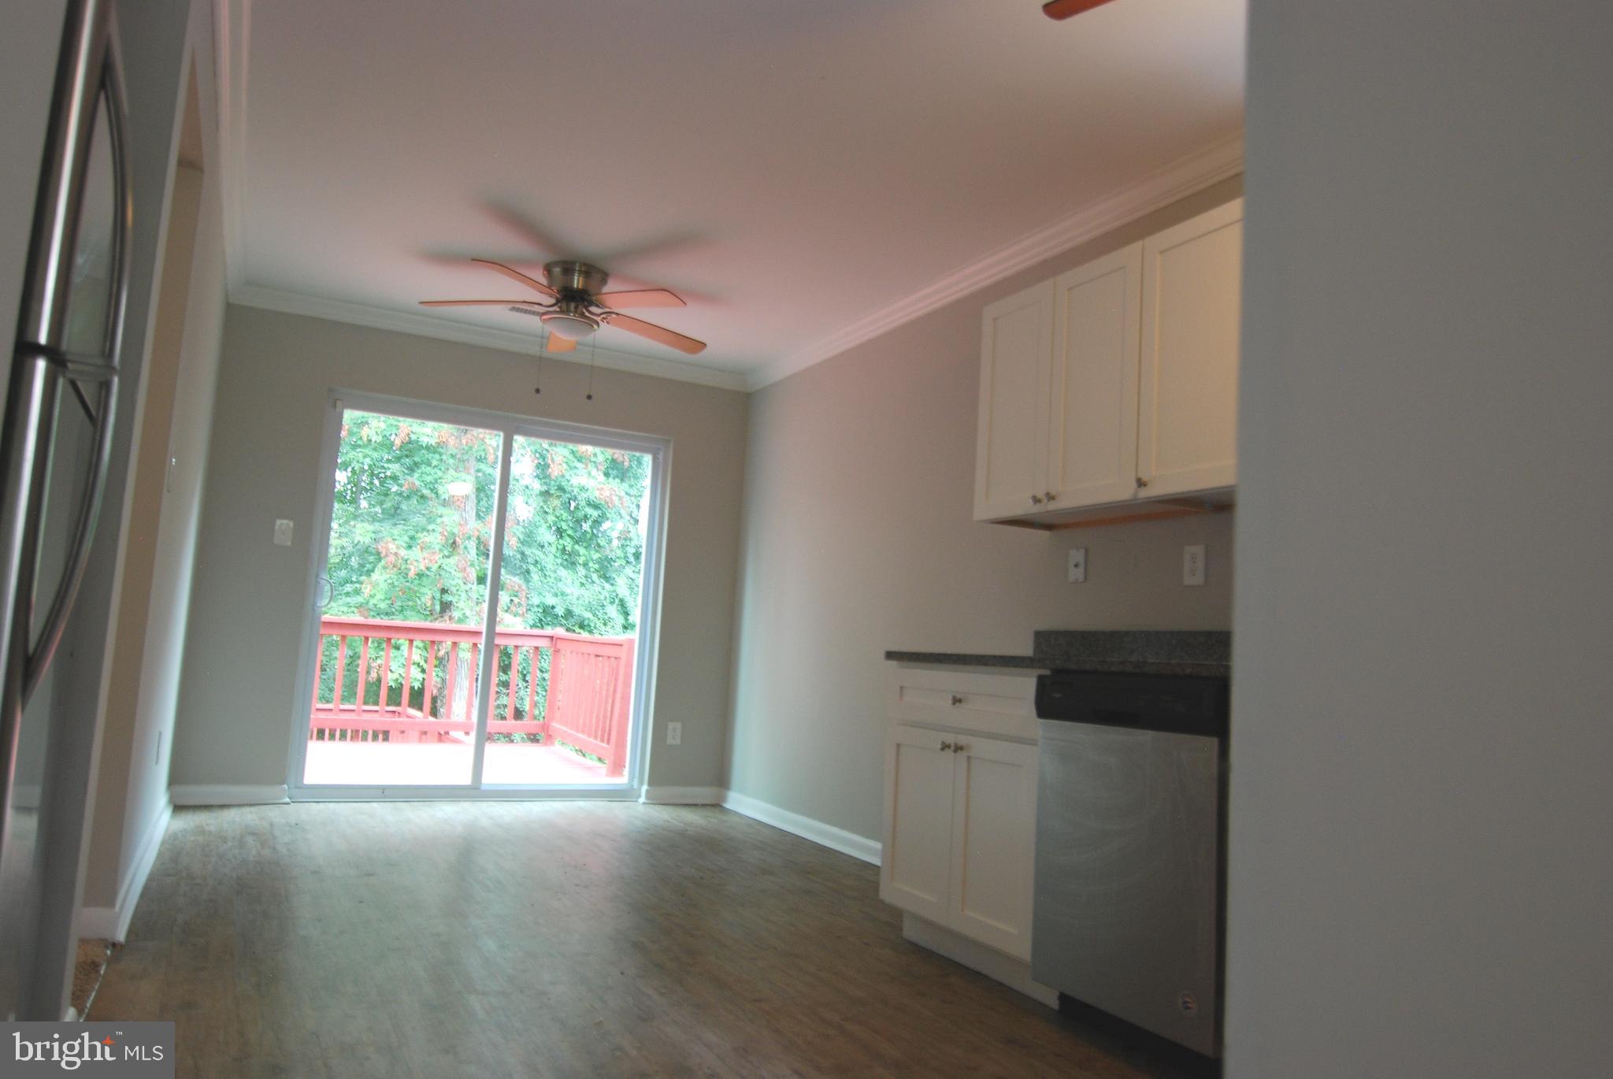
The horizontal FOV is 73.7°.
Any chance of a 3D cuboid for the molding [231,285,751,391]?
[{"bbox_3d":[-1.563,-1.063,5.824,2.760,0.085,0.080,6,-7,-26],"label":"molding"}]

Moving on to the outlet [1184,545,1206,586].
[{"bbox_3d":[1.185,0.080,3.271,0.010,0.120,0.077,6,-7,-28],"label":"outlet"}]

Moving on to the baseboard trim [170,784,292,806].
[{"bbox_3d":[-2.737,1.218,5.103,0.490,0.100,0.018,6,-7,-26],"label":"baseboard trim"}]

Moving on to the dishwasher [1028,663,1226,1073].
[{"bbox_3d":[1.005,0.770,2.682,0.615,0.825,0.618,6,-7,-28],"label":"dishwasher"}]

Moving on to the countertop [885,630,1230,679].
[{"bbox_3d":[0.907,0.312,3.021,0.684,0.140,1.450,6,-7,-28],"label":"countertop"}]

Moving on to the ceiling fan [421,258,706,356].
[{"bbox_3d":[-1.014,-1.019,4.705,1.290,0.300,1.270,6,-7,-26],"label":"ceiling fan"}]

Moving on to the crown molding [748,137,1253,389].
[{"bbox_3d":[0.466,-1.049,4.809,0.080,0.085,3.690,6,-7,-28],"label":"crown molding"}]

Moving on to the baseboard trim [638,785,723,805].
[{"bbox_3d":[-0.687,1.445,6.089,0.470,0.095,0.018,6,-7,-26],"label":"baseboard trim"}]

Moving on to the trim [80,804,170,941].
[{"bbox_3d":[-2.439,1.114,3.925,0.110,0.092,2.390,6,-7,-28],"label":"trim"}]

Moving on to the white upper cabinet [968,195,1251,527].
[{"bbox_3d":[1.027,-0.461,3.349,0.325,0.767,1.150,6,-7,-28],"label":"white upper cabinet"}]

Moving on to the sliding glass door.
[{"bbox_3d":[-1.658,0.345,5.734,1.810,2.040,0.120,6,-7,-26],"label":"sliding glass door"}]

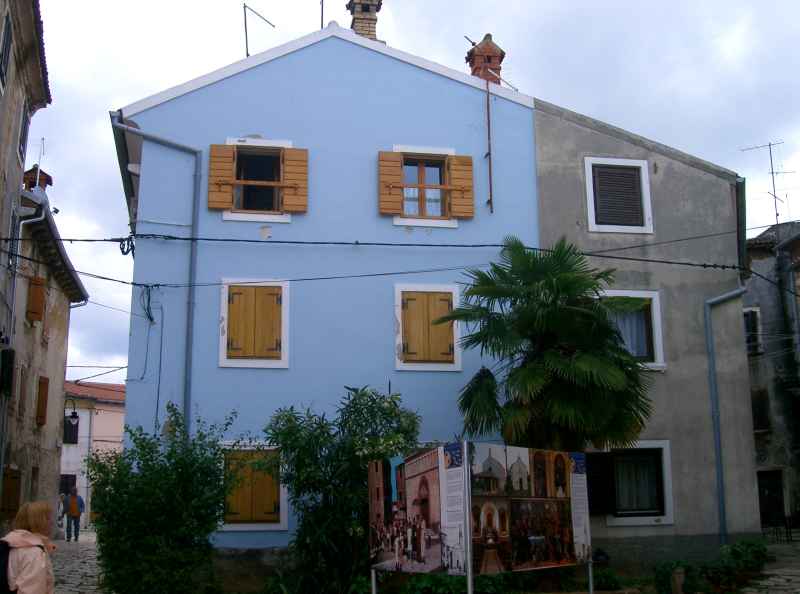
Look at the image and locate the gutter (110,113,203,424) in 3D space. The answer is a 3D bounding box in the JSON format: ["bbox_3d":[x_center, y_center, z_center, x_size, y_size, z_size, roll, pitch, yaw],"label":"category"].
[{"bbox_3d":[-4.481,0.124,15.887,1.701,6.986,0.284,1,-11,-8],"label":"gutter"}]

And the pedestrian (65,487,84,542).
[{"bbox_3d":[-10.496,7.005,28.960,0.580,1.720,0.380,3,-11,-17],"label":"pedestrian"}]

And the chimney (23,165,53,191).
[{"bbox_3d":[-7.738,-2.433,19.074,0.652,0.797,0.652,3,-11,-14],"label":"chimney"}]

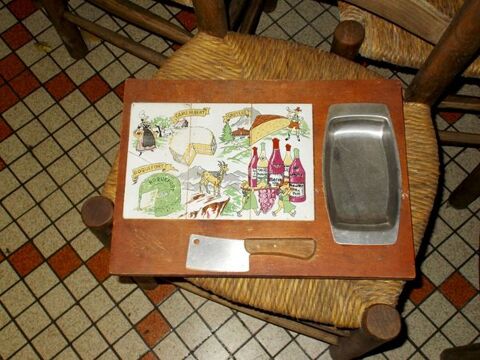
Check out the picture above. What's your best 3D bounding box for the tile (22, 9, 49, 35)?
[{"bbox_3d":[-0.443,-0.342,1.340,0.049,0.009,0.049,-39,75,-11],"label":"tile"}]

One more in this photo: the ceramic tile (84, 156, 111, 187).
[{"bbox_3d":[-0.331,-0.017,1.437,0.057,0.008,0.057,-39,75,-11],"label":"ceramic tile"}]

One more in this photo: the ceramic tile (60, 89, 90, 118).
[{"bbox_3d":[-0.354,-0.163,1.307,0.049,0.008,0.049,-39,75,-11],"label":"ceramic tile"}]

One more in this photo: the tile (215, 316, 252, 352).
[{"bbox_3d":[-0.012,0.284,1.121,0.049,0.009,0.049,-39,75,-11],"label":"tile"}]

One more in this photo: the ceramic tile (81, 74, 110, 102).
[{"bbox_3d":[-0.322,-0.201,1.355,0.051,0.008,0.051,-39,74,-11],"label":"ceramic tile"}]

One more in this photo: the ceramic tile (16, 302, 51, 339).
[{"bbox_3d":[-0.388,0.266,1.161,0.049,0.008,0.049,-39,75,-11],"label":"ceramic tile"}]

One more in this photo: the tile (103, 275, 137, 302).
[{"bbox_3d":[-0.227,0.200,1.153,0.049,0.009,0.049,-39,75,-11],"label":"tile"}]

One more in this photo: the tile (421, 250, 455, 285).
[{"bbox_3d":[0.377,0.172,1.175,0.049,0.008,0.049,-39,75,-11],"label":"tile"}]

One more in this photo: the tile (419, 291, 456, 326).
[{"bbox_3d":[0.382,0.249,1.181,0.051,0.008,0.051,-39,74,-11],"label":"tile"}]

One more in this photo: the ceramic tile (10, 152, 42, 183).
[{"bbox_3d":[-0.441,-0.025,1.262,0.049,0.008,0.049,-39,75,-11],"label":"ceramic tile"}]

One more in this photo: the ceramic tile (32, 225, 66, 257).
[{"bbox_3d":[-0.368,0.120,1.183,0.049,0.009,0.049,-39,75,-11],"label":"ceramic tile"}]

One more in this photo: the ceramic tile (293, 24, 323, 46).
[{"bbox_3d":[0.147,-0.302,1.317,0.049,0.009,0.049,-39,75,-11],"label":"ceramic tile"}]

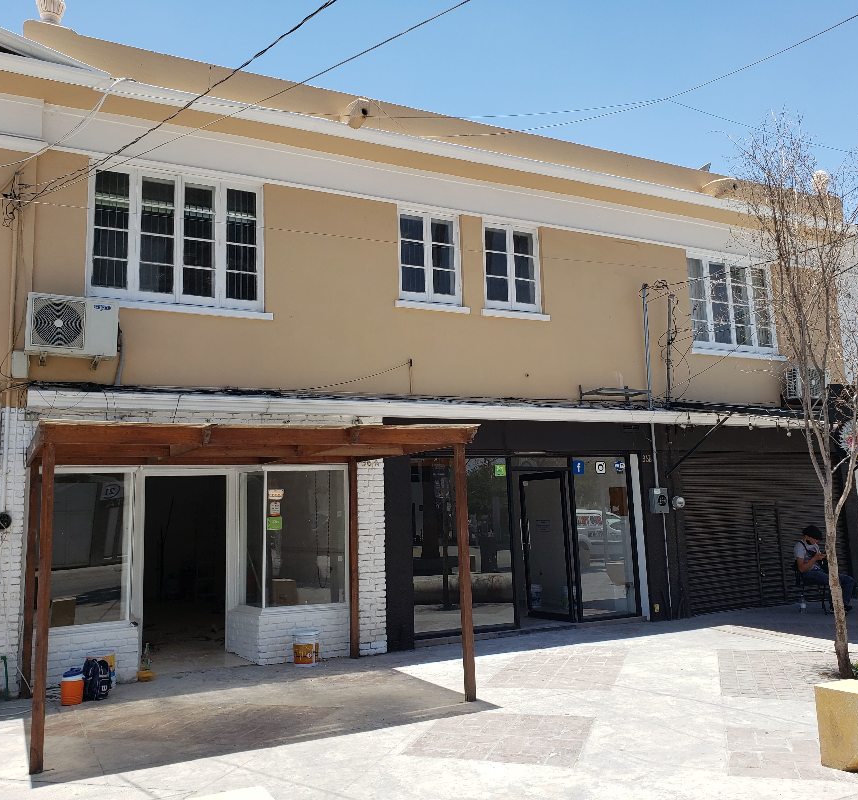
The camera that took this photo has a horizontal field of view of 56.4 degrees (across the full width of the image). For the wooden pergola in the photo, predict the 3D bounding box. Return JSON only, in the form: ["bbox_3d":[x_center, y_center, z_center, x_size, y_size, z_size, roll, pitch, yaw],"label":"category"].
[{"bbox_3d":[-1.670,1.503,7.309,3.560,2.360,2.530,2,-8,-27],"label":"wooden pergola"}]

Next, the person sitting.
[{"bbox_3d":[5.561,2.400,11.406,0.780,1.200,0.500,-7,-9,38],"label":"person sitting"}]

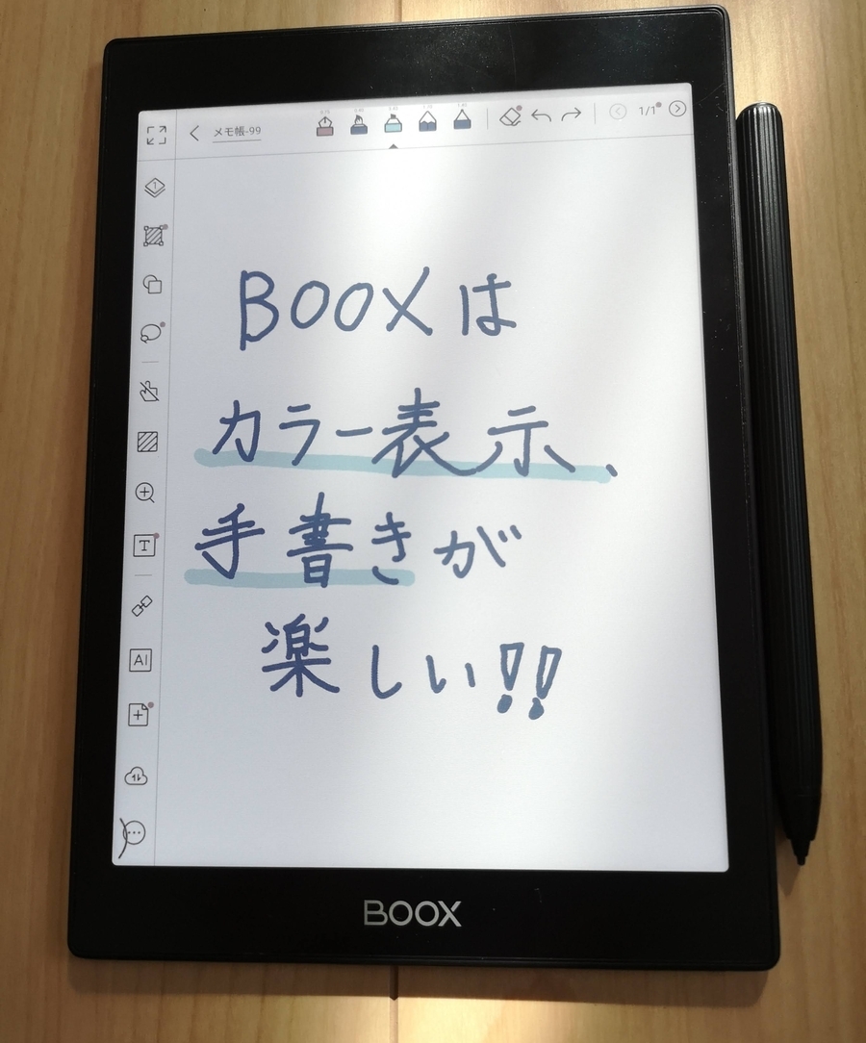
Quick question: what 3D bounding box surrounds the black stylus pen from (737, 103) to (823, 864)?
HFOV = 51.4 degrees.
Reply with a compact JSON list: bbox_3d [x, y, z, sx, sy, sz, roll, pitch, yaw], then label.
[{"bbox_3d":[0.069,-0.011,0.179,0.009,0.009,0.153,-1,83,4],"label":"black stylus pen"}]

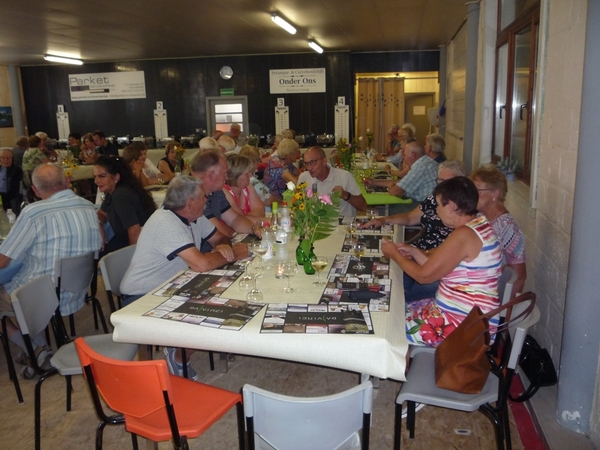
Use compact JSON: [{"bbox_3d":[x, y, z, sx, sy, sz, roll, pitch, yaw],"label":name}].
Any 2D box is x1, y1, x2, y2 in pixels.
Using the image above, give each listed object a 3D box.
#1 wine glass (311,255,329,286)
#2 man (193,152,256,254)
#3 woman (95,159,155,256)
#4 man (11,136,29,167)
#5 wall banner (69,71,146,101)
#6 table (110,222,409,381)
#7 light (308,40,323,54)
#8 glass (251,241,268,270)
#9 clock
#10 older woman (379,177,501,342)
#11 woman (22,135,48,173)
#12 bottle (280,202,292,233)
[{"bbox_3d":[0.093,0.215,2.448,0.080,0.135,0.080,1,12,12],"label":"wine glass"},{"bbox_3d":[-0.545,0.196,3.379,0.740,1.320,0.540,1,12,12],"label":"man"},{"bbox_3d":[-1.399,0.141,3.919,0.740,1.280,0.500,-4,12,-14],"label":"woman"},{"bbox_3d":[-5.276,-1.007,9.775,0.700,1.270,0.520,-10,15,-36],"label":"man"},{"bbox_3d":[-4.671,-3.354,12.605,1.980,0.640,0.030,1,12,10],"label":"wall banner"},{"bbox_3d":[0.018,0.525,3.155,1.160,0.750,2.380,1,12,10],"label":"table"},{"bbox_3d":[0.316,-3.460,10.097,0.140,0.110,1.550,1,13,11],"label":"light"},{"bbox_3d":[-0.215,0.157,2.705,0.083,0.142,0.083,1,13,11],"label":"glass"},{"bbox_3d":[-1.837,-3.792,13.000,0.340,0.340,0.050,1,12,10],"label":"clock"},{"bbox_3d":[0.675,0.374,2.598,0.680,1.230,0.500,1,12,13],"label":"older woman"},{"bbox_3d":[-4.952,-1.020,9.992,0.500,1.320,0.680,8,15,40],"label":"woman"},{"bbox_3d":[-0.096,-0.058,3.588,0.066,0.210,0.066,1,12,12],"label":"bottle"}]

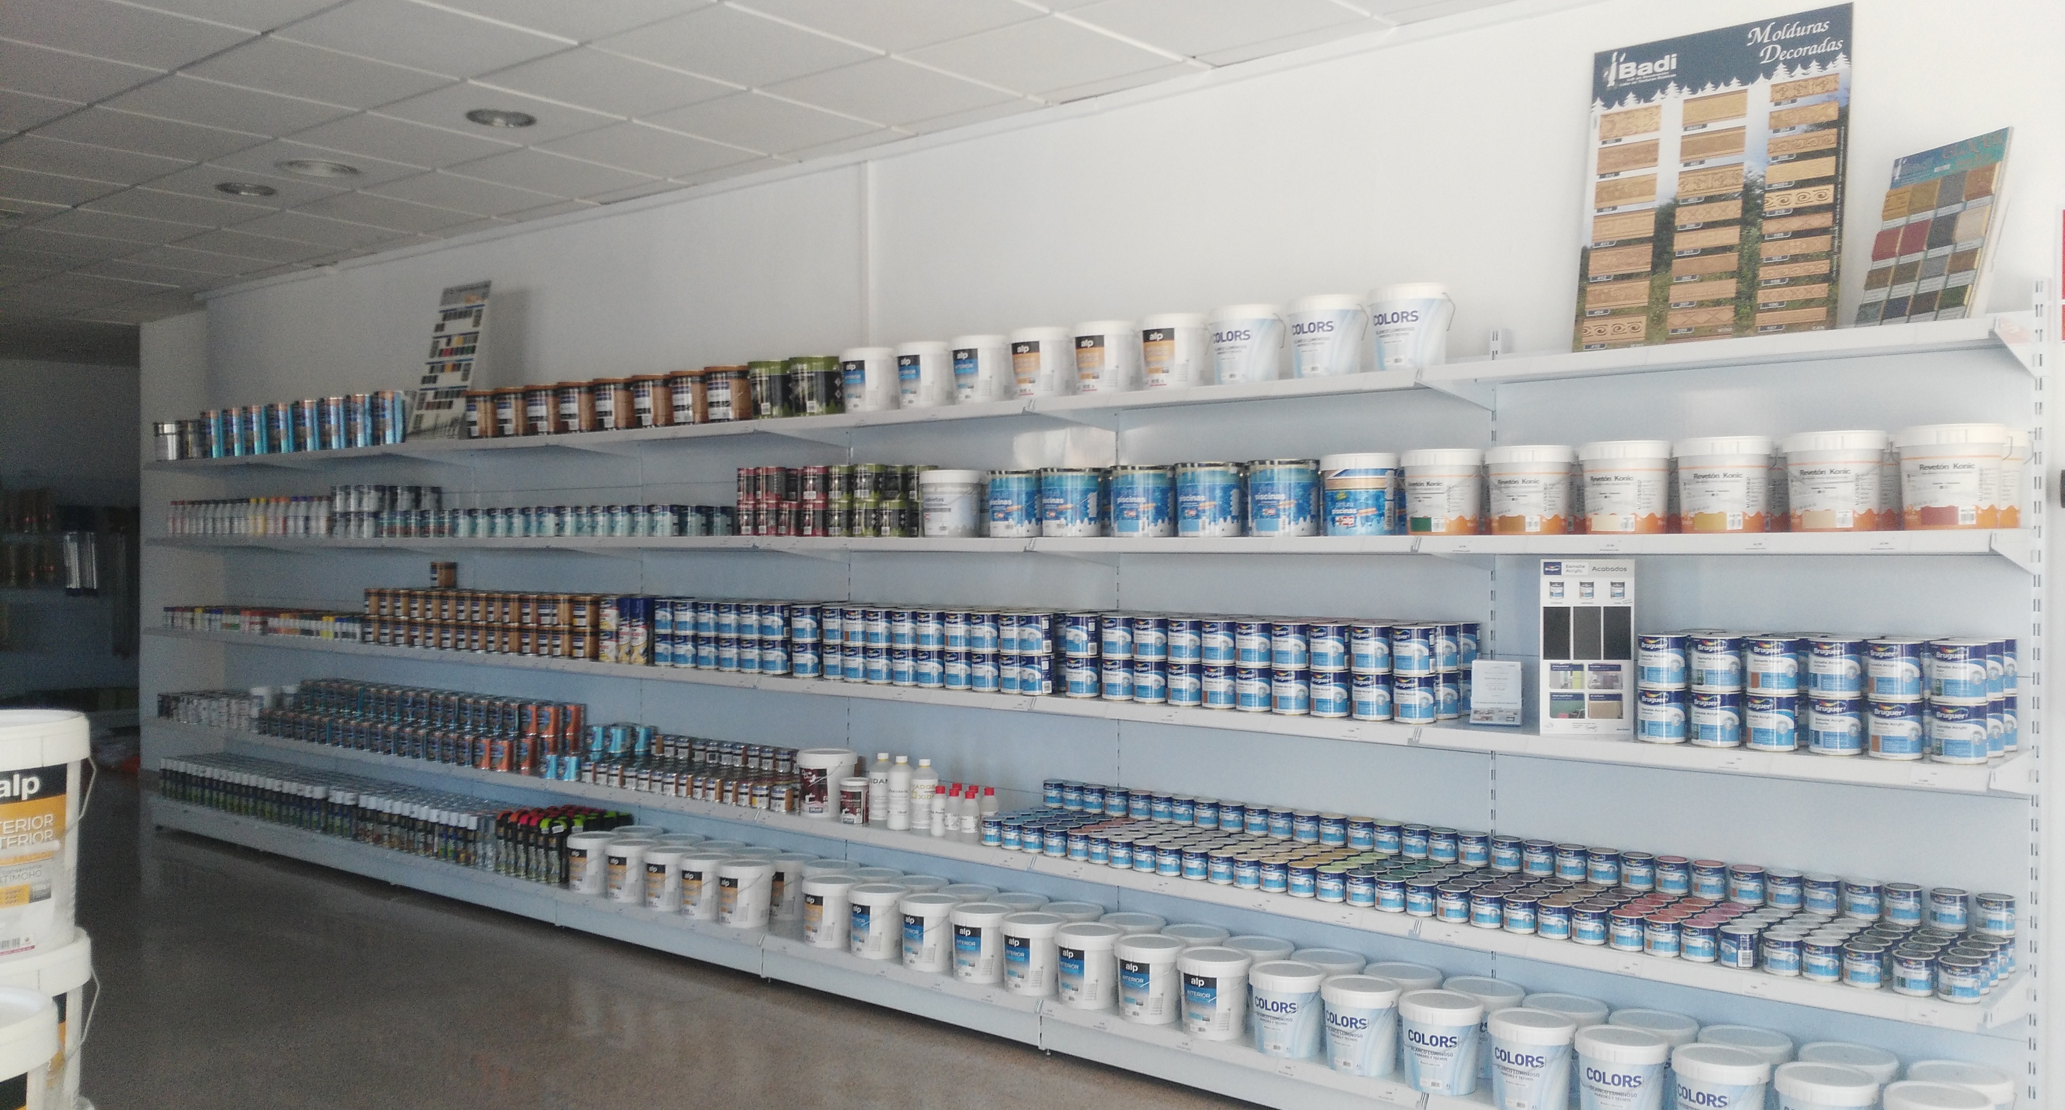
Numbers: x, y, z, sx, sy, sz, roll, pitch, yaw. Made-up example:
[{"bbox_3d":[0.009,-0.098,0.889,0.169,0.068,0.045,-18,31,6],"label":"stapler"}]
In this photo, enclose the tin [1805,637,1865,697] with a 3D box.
[{"bbox_3d":[1.677,0.237,3.200,0.100,0.117,0.100,0,1,28],"label":"tin"}]

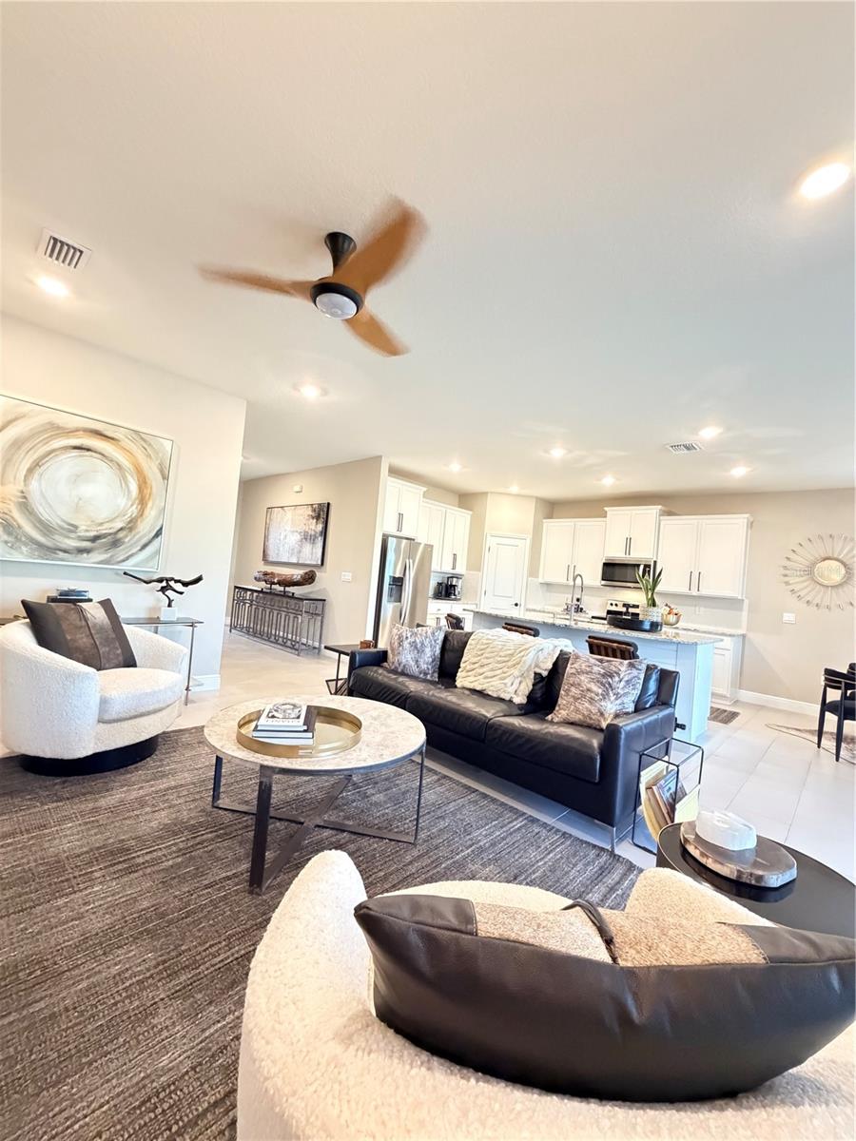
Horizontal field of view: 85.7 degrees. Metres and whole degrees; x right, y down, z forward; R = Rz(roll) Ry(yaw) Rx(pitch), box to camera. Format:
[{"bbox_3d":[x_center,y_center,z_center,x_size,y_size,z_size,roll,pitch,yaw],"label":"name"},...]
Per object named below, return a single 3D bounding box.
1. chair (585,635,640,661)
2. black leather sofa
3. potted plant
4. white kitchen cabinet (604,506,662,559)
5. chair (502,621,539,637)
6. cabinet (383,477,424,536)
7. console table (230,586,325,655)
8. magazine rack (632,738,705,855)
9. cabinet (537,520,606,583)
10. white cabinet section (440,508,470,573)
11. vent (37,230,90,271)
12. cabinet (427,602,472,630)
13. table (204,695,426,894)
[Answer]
[{"bbox_3d":[1.760,1.076,4.330,0.480,0.860,0.500,4,-1,42],"label":"chair"},{"bbox_3d":[0.493,0.984,3.390,2.140,0.790,1.020,4,-1,42],"label":"black leather sofa"},{"bbox_3d":[2.419,0.296,4.986,0.270,0.670,0.270,4,-1,42],"label":"potted plant"},{"bbox_3d":[3.347,-0.588,7.511,0.830,0.820,0.430,4,-1,43],"label":"white kitchen cabinet"},{"bbox_3d":[1.025,1.014,4.920,0.480,0.860,0.500,4,-1,43],"label":"chair"},{"bbox_3d":[-0.576,-0.930,6.936,0.510,0.815,0.890,4,-1,43],"label":"cabinet"},{"bbox_3d":[-2.522,0.772,7.560,2.200,0.830,0.360,4,-1,42],"label":"console table"},{"bbox_3d":[1.297,1.198,2.474,0.210,0.460,0.460,4,-1,43],"label":"magazine rack"},{"bbox_3d":[2.634,-0.297,8.192,1.130,1.140,0.370,4,-1,43],"label":"cabinet"},{"bbox_3d":[0.359,-0.501,7.952,0.360,1.095,0.680,4,-1,44],"label":"white cabinet section"},{"bbox_3d":[-1.946,-1.702,2.470,0.270,0.023,0.207,4,-1,43],"label":"vent"},{"bbox_3d":[0.135,0.965,7.670,0.620,0.910,1.180,4,-1,42],"label":"cabinet"},{"bbox_3d":[-0.554,1.020,2.311,1.070,0.490,1.070,5,-1,0],"label":"table"}]

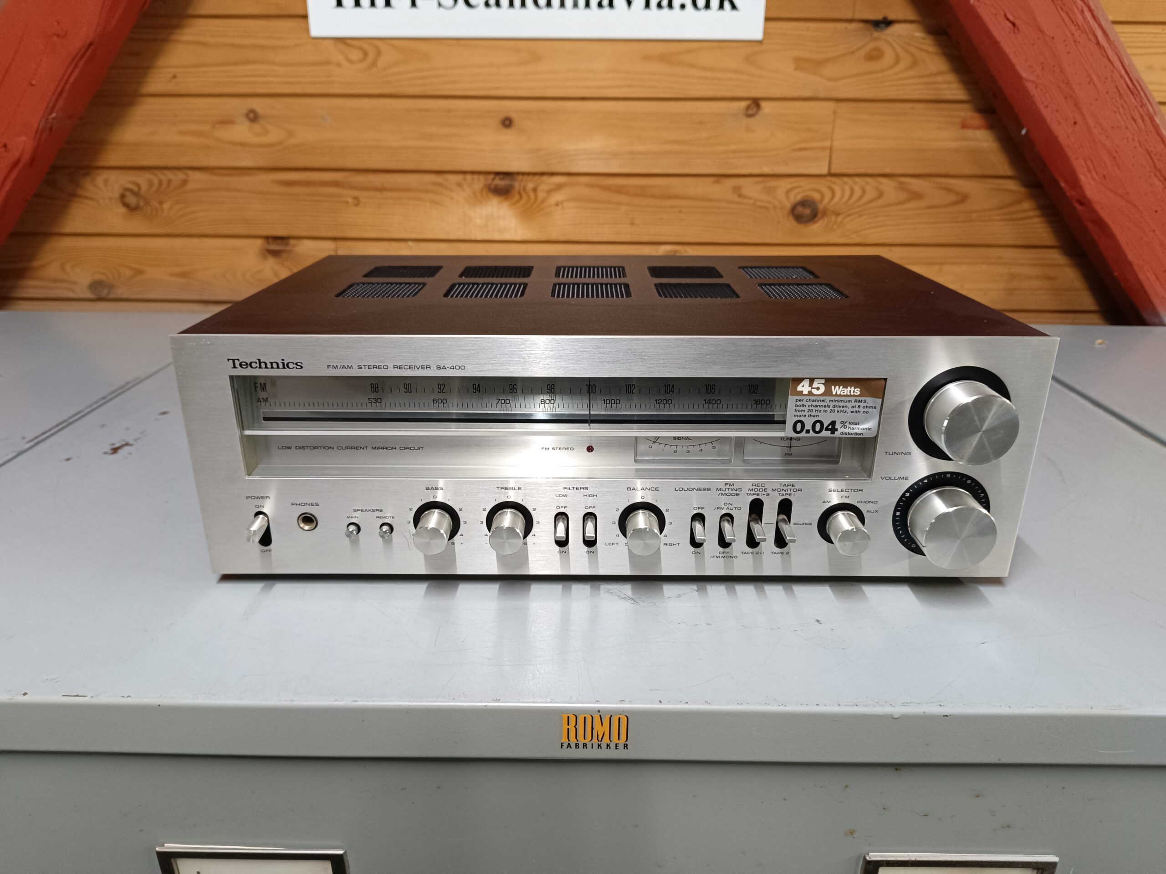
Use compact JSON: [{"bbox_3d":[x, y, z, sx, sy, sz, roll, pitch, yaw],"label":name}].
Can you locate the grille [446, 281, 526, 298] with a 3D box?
[{"bbox_3d":[-0.067,-0.100,0.558,0.053,0.004,0.051,0,21,0],"label":"grille"}]

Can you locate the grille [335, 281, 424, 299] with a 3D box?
[{"bbox_3d":[-0.139,-0.101,0.559,0.053,0.004,0.051,0,21,0],"label":"grille"}]

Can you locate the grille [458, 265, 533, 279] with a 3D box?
[{"bbox_3d":[-0.066,-0.127,0.626,0.053,0.004,0.051,0,21,0],"label":"grille"}]

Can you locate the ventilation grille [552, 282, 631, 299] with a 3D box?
[{"bbox_3d":[0.006,-0.100,0.558,0.053,0.004,0.051,0,21,0],"label":"ventilation grille"}]

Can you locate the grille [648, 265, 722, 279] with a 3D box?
[{"bbox_3d":[0.079,-0.126,0.625,0.053,0.004,0.051,0,21,0],"label":"grille"}]

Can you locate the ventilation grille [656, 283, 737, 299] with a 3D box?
[{"bbox_3d":[0.078,-0.100,0.557,0.053,0.004,0.051,0,21,0],"label":"ventilation grille"}]

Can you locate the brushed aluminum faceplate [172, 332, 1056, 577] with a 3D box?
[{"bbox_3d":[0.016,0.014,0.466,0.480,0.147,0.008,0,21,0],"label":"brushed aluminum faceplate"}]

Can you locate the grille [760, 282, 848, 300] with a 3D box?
[{"bbox_3d":[0.150,-0.100,0.557,0.053,0.004,0.051,0,21,0],"label":"grille"}]

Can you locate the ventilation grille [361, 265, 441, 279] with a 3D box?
[{"bbox_3d":[-0.138,-0.127,0.627,0.053,0.004,0.051,0,21,0],"label":"ventilation grille"}]

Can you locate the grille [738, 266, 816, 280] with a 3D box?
[{"bbox_3d":[0.151,-0.126,0.625,0.053,0.004,0.051,0,21,0],"label":"grille"}]

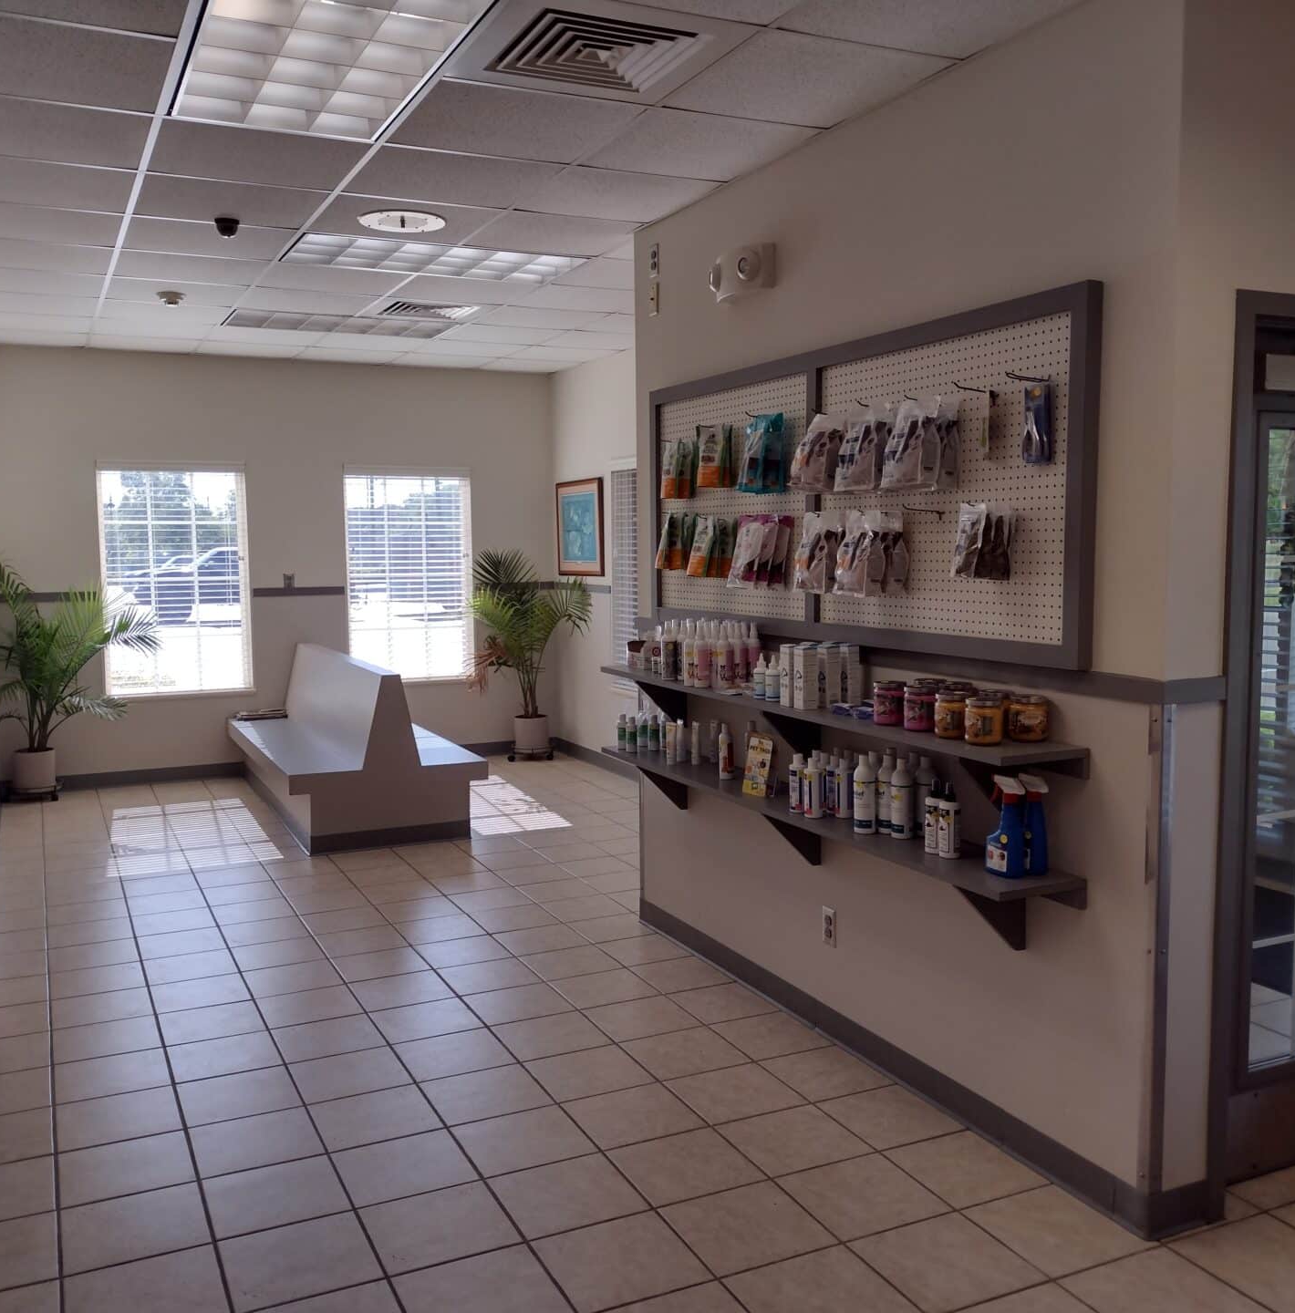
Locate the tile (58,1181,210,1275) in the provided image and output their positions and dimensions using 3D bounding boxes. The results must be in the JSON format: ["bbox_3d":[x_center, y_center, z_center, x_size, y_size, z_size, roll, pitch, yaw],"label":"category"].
[{"bbox_3d":[-1.170,1.308,3.127,0.305,0.010,0.305,-4,6,-24],"label":"tile"}]

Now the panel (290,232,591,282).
[{"bbox_3d":[-0.876,-1.680,5.662,1.210,0.070,0.605,-3,5,-25],"label":"panel"}]

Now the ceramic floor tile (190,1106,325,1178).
[{"bbox_3d":[-0.995,1.236,3.469,0.305,0.010,0.305,-3,5,-25],"label":"ceramic floor tile"}]

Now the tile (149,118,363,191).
[{"bbox_3d":[-1.188,-1.529,4.171,0.600,0.020,0.600,-3,5,-25],"label":"tile"}]

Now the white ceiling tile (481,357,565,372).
[{"bbox_3d":[-0.793,-1.959,9.169,0.590,0.015,0.600,-3,5,-25],"label":"white ceiling tile"}]

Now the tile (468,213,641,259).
[{"bbox_3d":[-0.345,-1.625,5.224,0.575,0.020,0.600,-3,5,-25],"label":"tile"}]

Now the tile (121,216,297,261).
[{"bbox_3d":[-1.696,-1.617,5.275,0.600,0.020,0.600,-3,5,-25],"label":"tile"}]

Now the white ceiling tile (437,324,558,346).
[{"bbox_3d":[-0.797,-1.827,7.691,0.600,0.020,0.600,-3,5,-25],"label":"white ceiling tile"}]

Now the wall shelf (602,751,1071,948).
[{"bbox_3d":[0.413,0.538,4.102,0.245,0.220,2.290,-3,5,-25],"label":"wall shelf"}]

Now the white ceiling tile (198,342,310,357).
[{"bbox_3d":[-2.397,-1.860,8.254,0.600,0.020,0.520,-3,5,-25],"label":"white ceiling tile"}]

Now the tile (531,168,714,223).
[{"bbox_3d":[-0.111,-1.576,4.654,0.534,0.018,0.602,-3,6,-24],"label":"tile"}]

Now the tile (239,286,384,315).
[{"bbox_3d":[-1.665,-1.738,6.674,0.605,0.018,0.605,-3,5,-24],"label":"tile"}]

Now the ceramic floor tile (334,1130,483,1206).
[{"bbox_3d":[-0.587,1.239,3.303,0.305,0.010,0.305,-3,5,-24],"label":"ceramic floor tile"}]

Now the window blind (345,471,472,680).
[{"bbox_3d":[-1.578,-0.542,9.136,0.860,1.360,0.050,-3,5,-25],"label":"window blind"}]

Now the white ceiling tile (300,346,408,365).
[{"bbox_3d":[-1.877,-1.902,8.601,0.605,0.018,0.584,-3,5,-24],"label":"white ceiling tile"}]

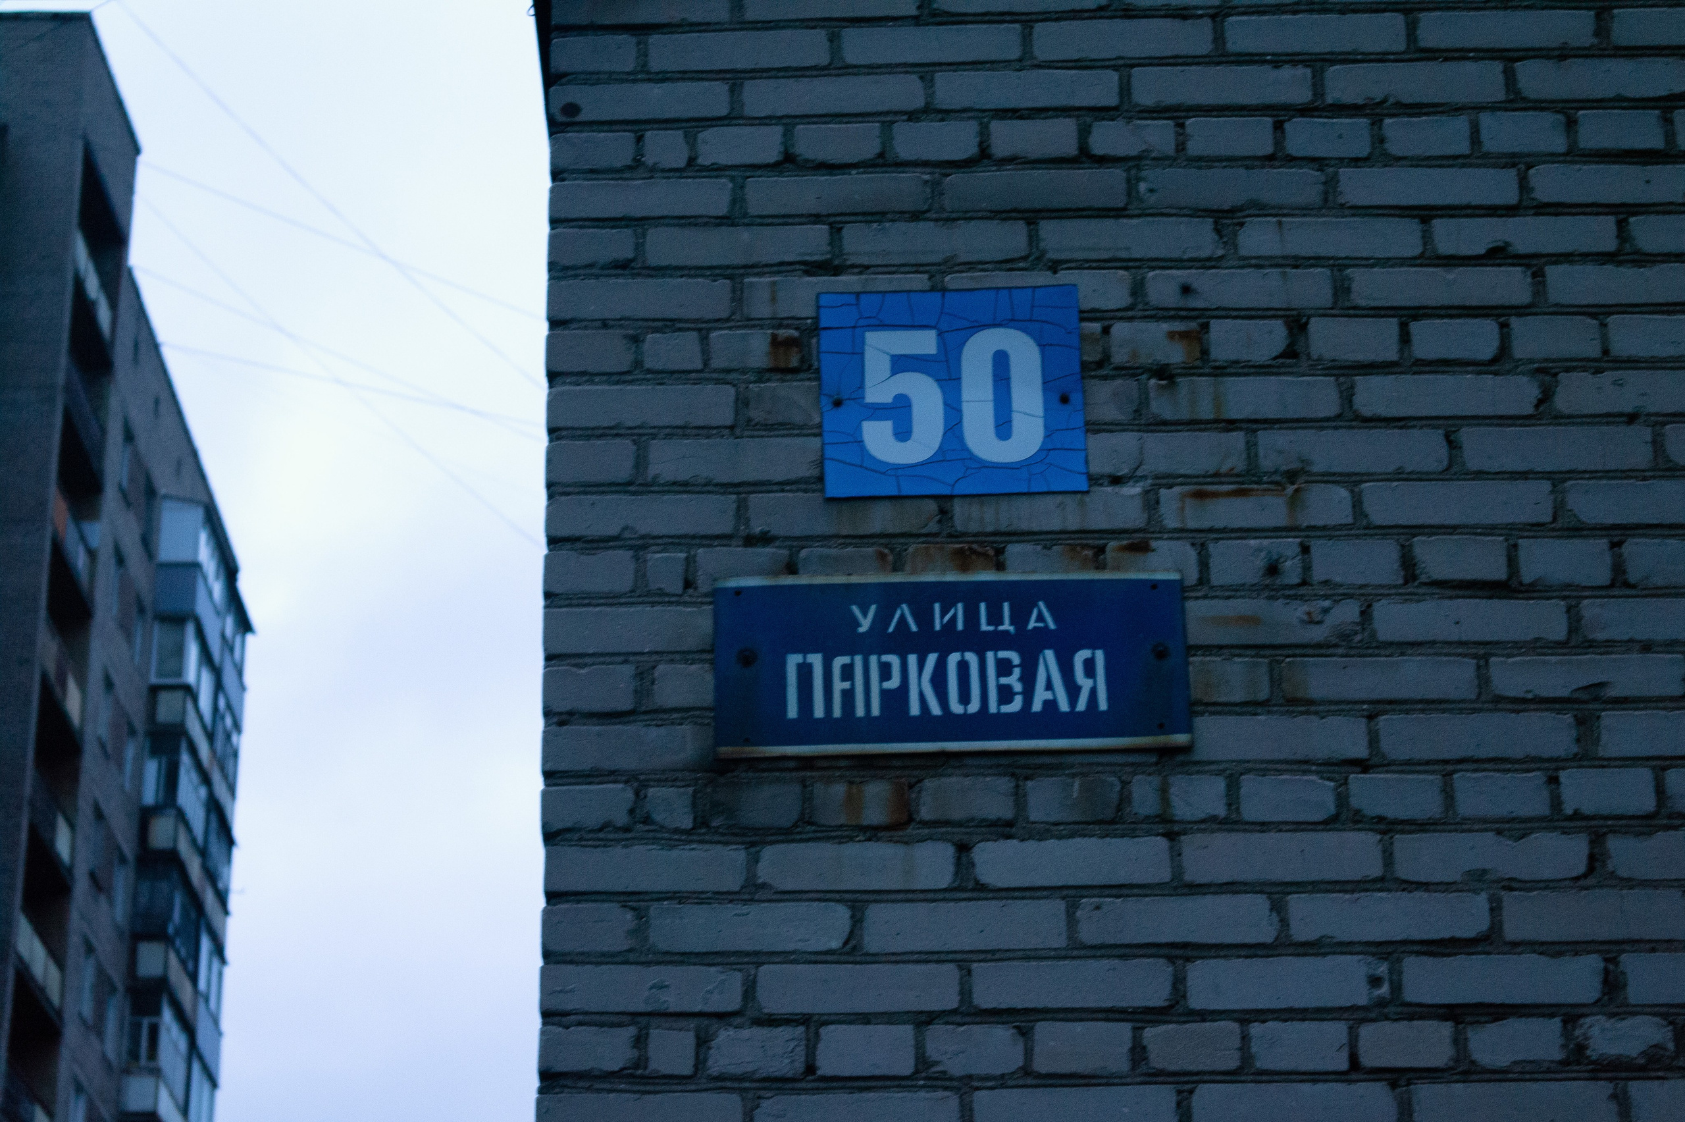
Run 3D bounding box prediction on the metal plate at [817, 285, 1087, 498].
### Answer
[{"bbox_3d":[0.145,-0.220,4.721,0.343,0.301,0.014,-1,-24,1],"label":"metal plate"}]

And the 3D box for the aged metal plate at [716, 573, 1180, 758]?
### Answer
[{"bbox_3d":[0.138,0.135,4.558,0.595,0.237,0.028,-1,-24,1],"label":"aged metal plate"}]

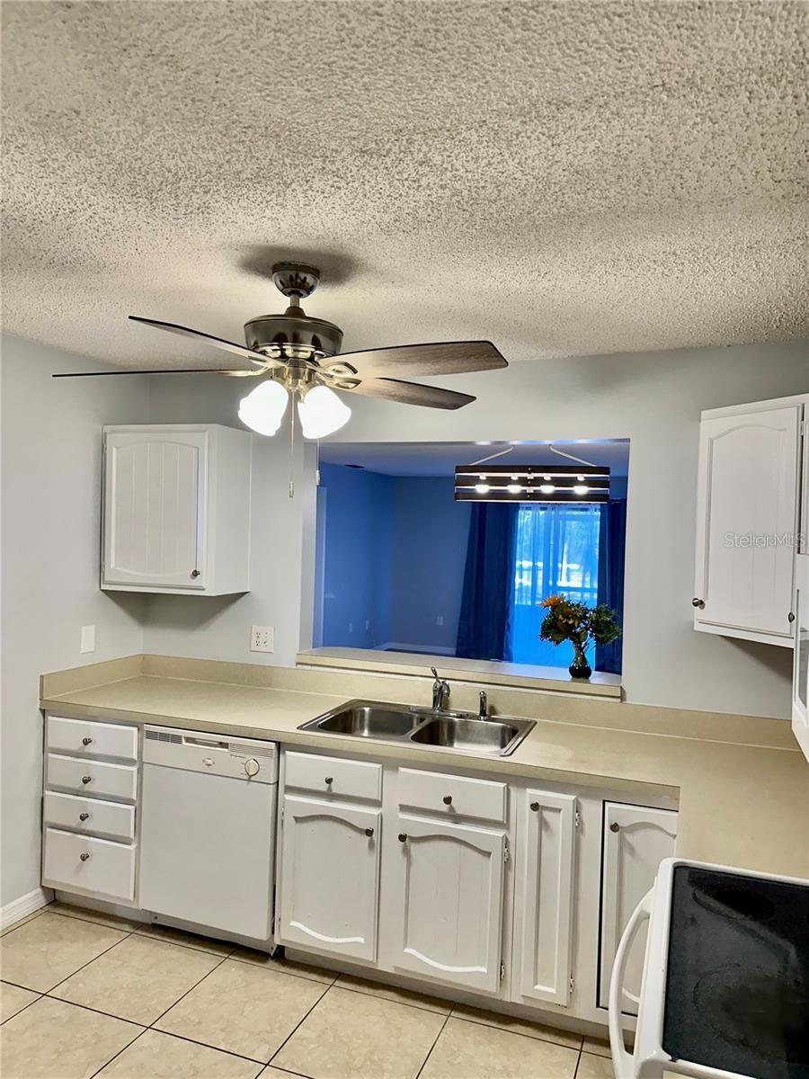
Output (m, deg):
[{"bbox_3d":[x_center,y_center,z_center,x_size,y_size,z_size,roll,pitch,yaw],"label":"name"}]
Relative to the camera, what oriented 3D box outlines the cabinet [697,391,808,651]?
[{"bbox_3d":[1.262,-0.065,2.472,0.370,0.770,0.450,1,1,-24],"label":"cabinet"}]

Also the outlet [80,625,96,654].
[{"bbox_3d":[-1.454,0.460,3.449,0.008,0.120,0.076,2,1,21],"label":"outlet"}]

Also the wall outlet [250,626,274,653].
[{"bbox_3d":[-0.676,0.473,3.542,0.121,0.119,0.009,2,1,21],"label":"wall outlet"}]

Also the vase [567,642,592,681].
[{"bbox_3d":[0.725,0.491,3.082,0.094,0.150,0.094,2,1,21],"label":"vase"}]

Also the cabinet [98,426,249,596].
[{"bbox_3d":[-1.078,-0.138,3.536,0.630,0.763,0.306,2,1,21],"label":"cabinet"}]

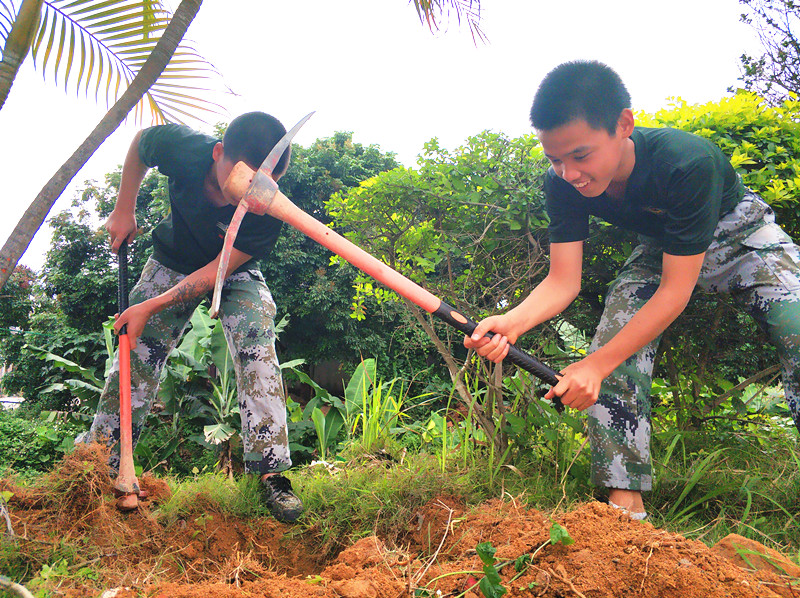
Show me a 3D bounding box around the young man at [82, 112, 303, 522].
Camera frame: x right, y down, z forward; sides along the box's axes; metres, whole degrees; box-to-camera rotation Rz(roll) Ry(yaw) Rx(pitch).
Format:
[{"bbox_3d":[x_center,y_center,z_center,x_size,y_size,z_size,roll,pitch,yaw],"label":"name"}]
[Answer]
[{"bbox_3d":[-0.730,0.070,2.150,0.800,1.340,0.680,1,-6,-7],"label":"young man"}]

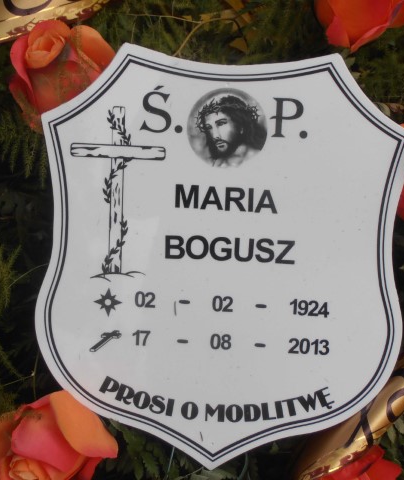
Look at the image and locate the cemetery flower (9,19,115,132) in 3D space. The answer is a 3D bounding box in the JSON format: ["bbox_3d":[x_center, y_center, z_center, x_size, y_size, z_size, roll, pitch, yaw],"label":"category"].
[{"bbox_3d":[-0.084,-0.096,0.970,0.065,0.062,0.065,-26,52,0],"label":"cemetery flower"}]

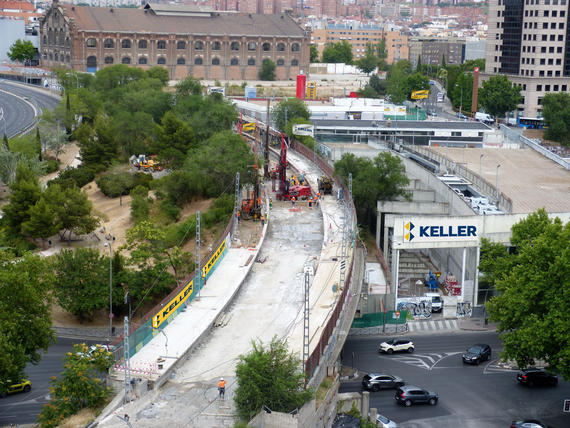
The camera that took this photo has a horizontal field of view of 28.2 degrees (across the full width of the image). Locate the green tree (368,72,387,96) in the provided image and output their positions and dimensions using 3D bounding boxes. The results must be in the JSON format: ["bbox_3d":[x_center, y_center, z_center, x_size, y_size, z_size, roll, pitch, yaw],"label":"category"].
[{"bbox_3d":[26.508,-36.787,324.226,5.146,7.126,5.146,1,13,0],"label":"green tree"}]

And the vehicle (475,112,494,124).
[{"bbox_3d":[61.230,-29.237,348.000,2.000,2.500,5.600,-6,14,-33],"label":"vehicle"}]

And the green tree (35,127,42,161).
[{"bbox_3d":[-49.570,-14.030,228.840,1.210,6.990,1.210,1,10,0],"label":"green tree"}]

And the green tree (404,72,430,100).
[{"bbox_3d":[45.020,-42.500,382.790,8.440,9.900,8.020,1,10,0],"label":"green tree"}]

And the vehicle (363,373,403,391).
[{"bbox_3d":[11.018,18.269,124.891,4.580,1.560,1.860,-2,12,-15],"label":"vehicle"}]

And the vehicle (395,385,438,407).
[{"bbox_3d":[14.230,19.389,121.241,4.430,1.650,1.860,-2,12,-14],"label":"vehicle"}]

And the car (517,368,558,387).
[{"bbox_3d":[28.360,18.200,127.020,4.550,1.550,1.860,-2,11,-20],"label":"car"}]

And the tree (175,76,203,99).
[{"bbox_3d":[-31.170,-40.500,367.660,8.750,7.580,7.870,1,10,0],"label":"tree"}]

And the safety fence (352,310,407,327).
[{"bbox_3d":[12.384,14.029,150.955,8.210,1.850,0.400,-2,13,-15],"label":"safety fence"}]

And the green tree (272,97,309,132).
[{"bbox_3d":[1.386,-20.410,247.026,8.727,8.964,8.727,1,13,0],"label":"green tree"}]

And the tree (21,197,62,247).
[{"bbox_3d":[-37.633,1.406,175.124,6.503,8.065,6.503,1,13,0],"label":"tree"}]

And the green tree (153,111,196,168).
[{"bbox_3d":[-21.700,-14.730,223.630,8.500,11.270,8.070,1,10,0],"label":"green tree"}]

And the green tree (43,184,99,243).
[{"bbox_3d":[-33.778,-0.079,179.000,8.700,9.100,8.200,1,12,0],"label":"green tree"}]

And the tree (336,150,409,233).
[{"bbox_3d":[13.194,-2.769,168.635,11.366,12.570,10.798,1,13,0],"label":"tree"}]

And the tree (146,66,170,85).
[{"bbox_3d":[-38.337,-41.335,344.278,7.284,6.650,7.284,1,13,0],"label":"tree"}]

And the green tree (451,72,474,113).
[{"bbox_3d":[59.807,-40.770,383.000,8.100,13.500,8.000,1,12,0],"label":"green tree"}]

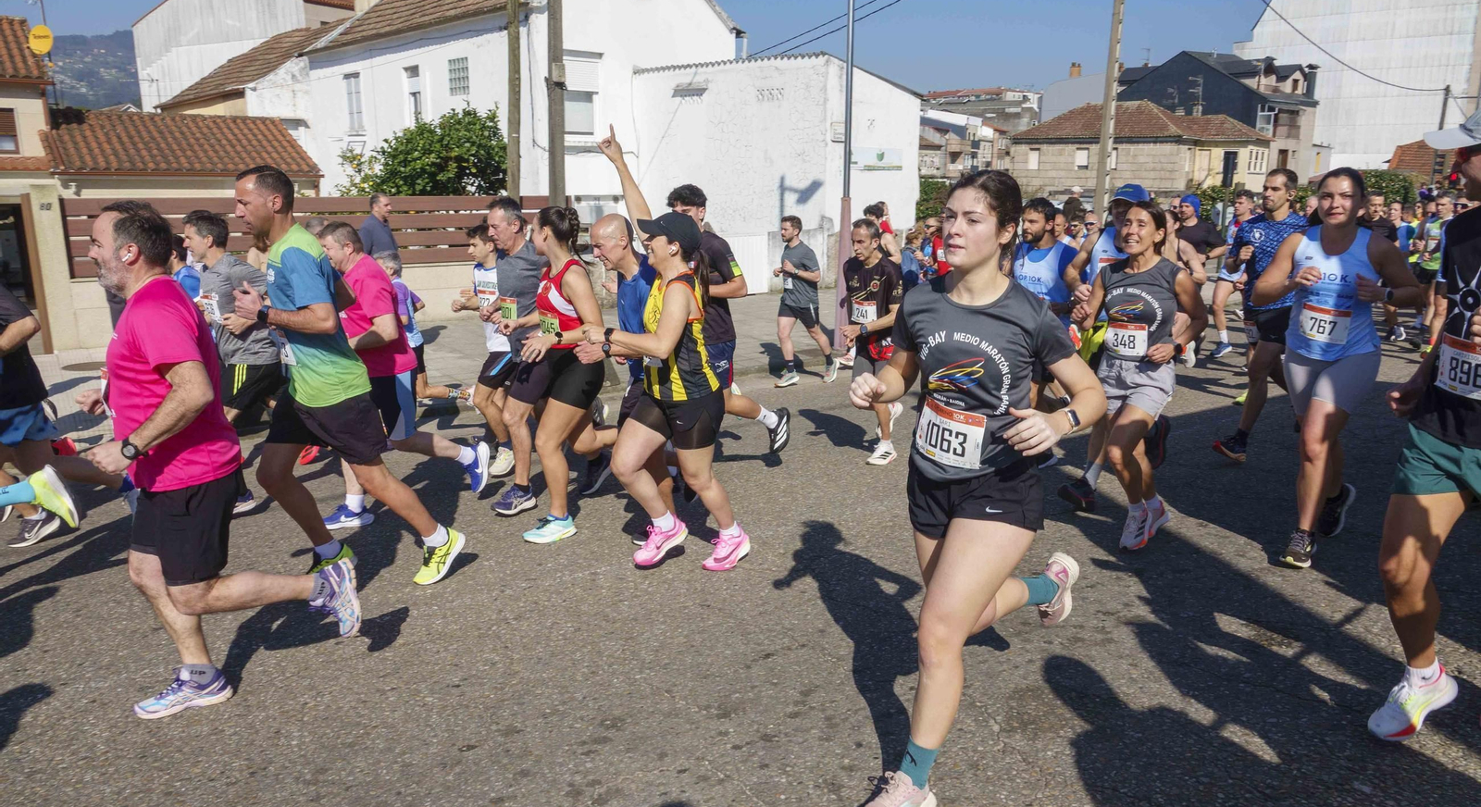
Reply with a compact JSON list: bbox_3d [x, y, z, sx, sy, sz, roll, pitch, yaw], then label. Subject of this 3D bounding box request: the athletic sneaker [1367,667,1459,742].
[{"bbox_3d":[1.901,0.856,2.788,0.285,0.135,0.105,-18,20,-24],"label":"athletic sneaker"}]

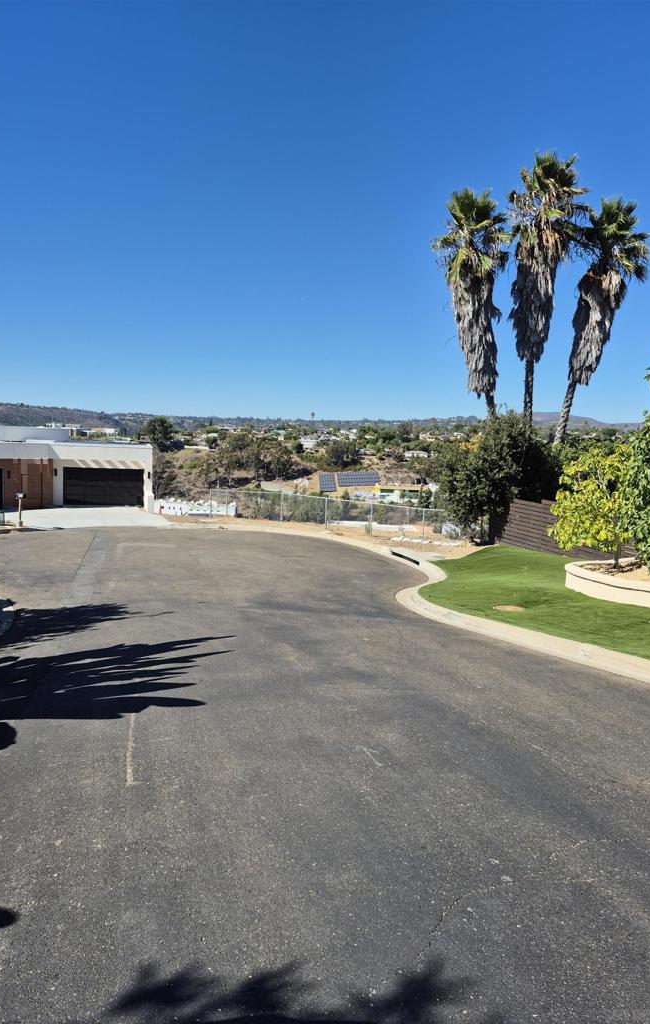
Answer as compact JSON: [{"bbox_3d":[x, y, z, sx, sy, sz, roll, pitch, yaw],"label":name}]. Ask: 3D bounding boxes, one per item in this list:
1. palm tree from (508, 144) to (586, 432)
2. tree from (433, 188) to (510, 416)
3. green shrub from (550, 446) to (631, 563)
[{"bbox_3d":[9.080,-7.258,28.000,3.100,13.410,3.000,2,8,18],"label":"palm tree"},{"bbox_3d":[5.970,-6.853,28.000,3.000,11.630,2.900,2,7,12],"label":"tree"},{"bbox_3d":[5.891,-0.162,15.000,1.900,2.510,1.850,3,8,21],"label":"green shrub"}]

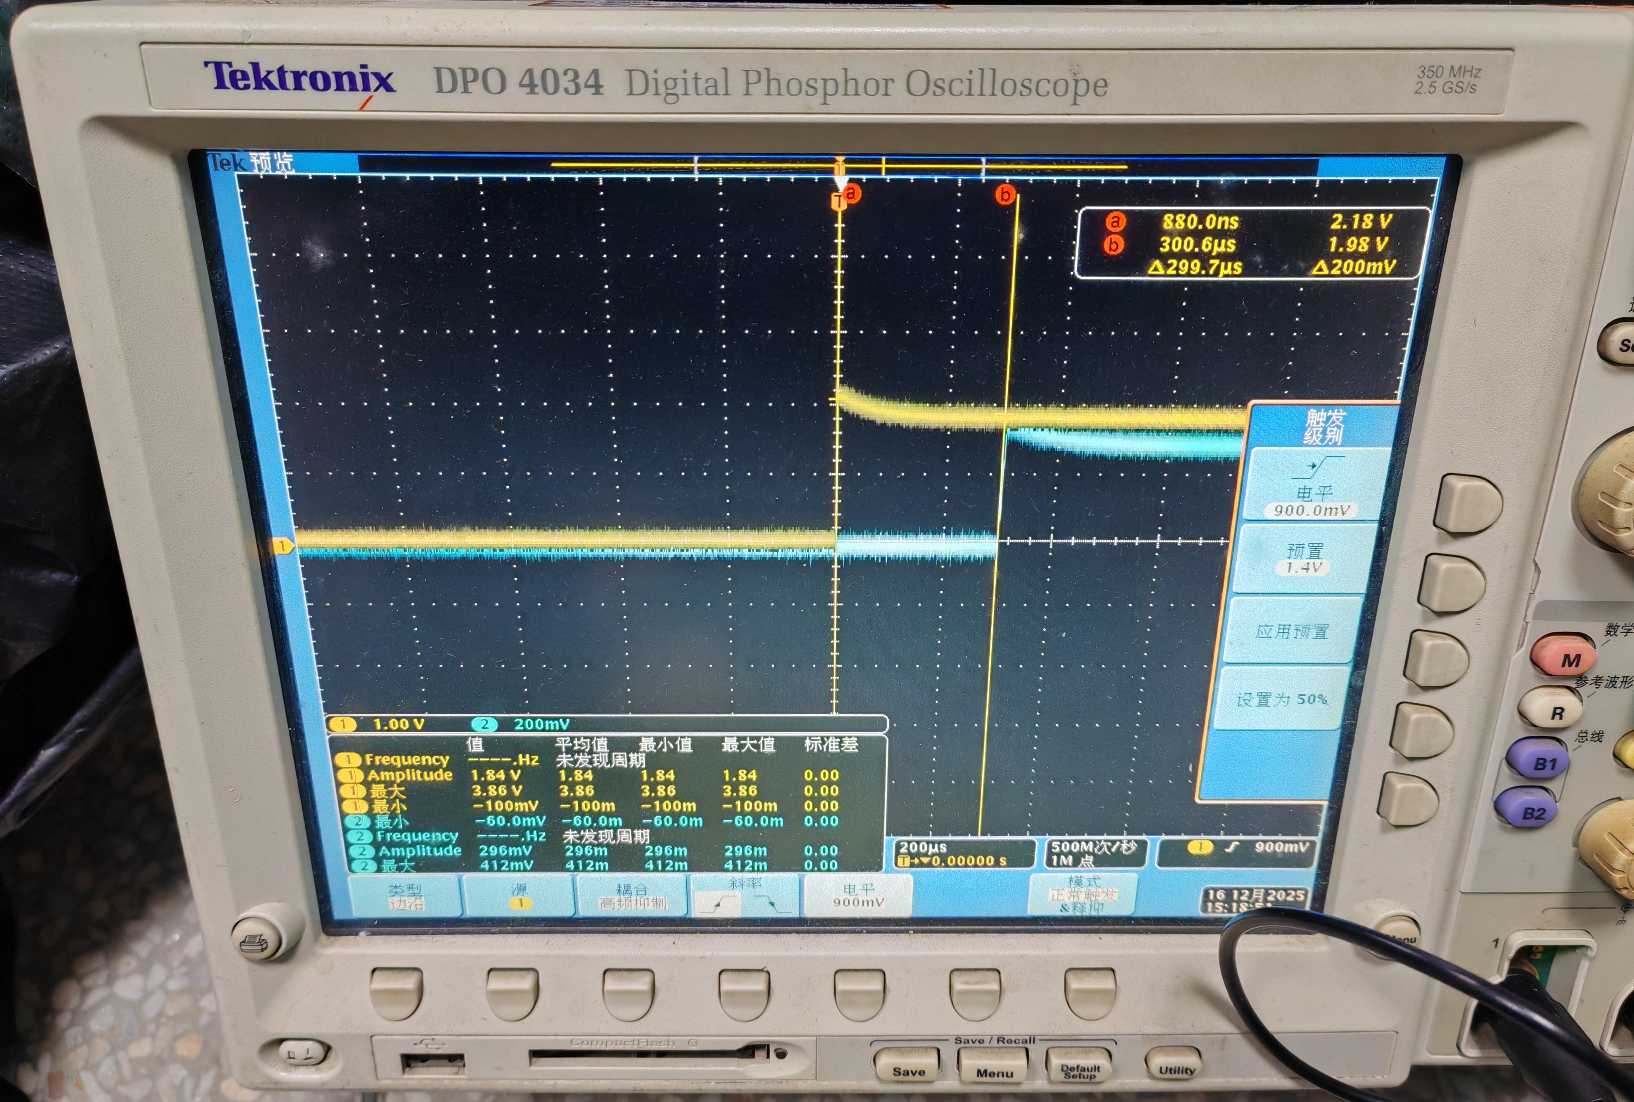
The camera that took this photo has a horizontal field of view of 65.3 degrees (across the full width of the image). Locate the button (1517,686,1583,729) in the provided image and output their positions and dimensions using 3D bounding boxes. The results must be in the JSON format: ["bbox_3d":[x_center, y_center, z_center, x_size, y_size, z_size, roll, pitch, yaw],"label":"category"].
[{"bbox_3d":[0.141,0.030,0.244,0.012,0.008,0.003,0,22,-1],"label":"button"}]

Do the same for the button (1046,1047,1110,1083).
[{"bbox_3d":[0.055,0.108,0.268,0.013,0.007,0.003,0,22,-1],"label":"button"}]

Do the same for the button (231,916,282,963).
[{"bbox_3d":[-0.112,0.078,0.255,0.010,0.010,0.003,0,22,-1],"label":"button"}]

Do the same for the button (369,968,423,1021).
[{"bbox_3d":[-0.087,0.092,0.265,0.010,0.009,0.005,0,22,-1],"label":"button"}]

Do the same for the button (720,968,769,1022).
[{"bbox_3d":[-0.015,0.093,0.265,0.011,0.010,0.004,0,9,-1],"label":"button"}]

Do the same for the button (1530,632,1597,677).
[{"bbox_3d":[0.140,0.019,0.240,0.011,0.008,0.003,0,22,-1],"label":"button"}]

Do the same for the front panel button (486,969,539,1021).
[{"bbox_3d":[-0.064,0.092,0.265,0.011,0.010,0.004,0,9,-1],"label":"front panel button"}]

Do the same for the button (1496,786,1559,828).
[{"bbox_3d":[0.141,0.051,0.253,0.012,0.008,0.003,0,22,-1],"label":"button"}]

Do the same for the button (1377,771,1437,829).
[{"bbox_3d":[0.116,0.049,0.250,0.009,0.010,0.005,0,22,-1],"label":"button"}]

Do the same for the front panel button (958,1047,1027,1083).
[{"bbox_3d":[0.037,0.109,0.269,0.015,0.007,0.003,0,22,-1],"label":"front panel button"}]

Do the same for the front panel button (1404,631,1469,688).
[{"bbox_3d":[0.117,0.020,0.240,0.011,0.011,0.004,2,22,5],"label":"front panel button"}]

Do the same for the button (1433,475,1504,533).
[{"bbox_3d":[0.117,-0.008,0.228,0.011,0.011,0.004,2,22,5],"label":"button"}]

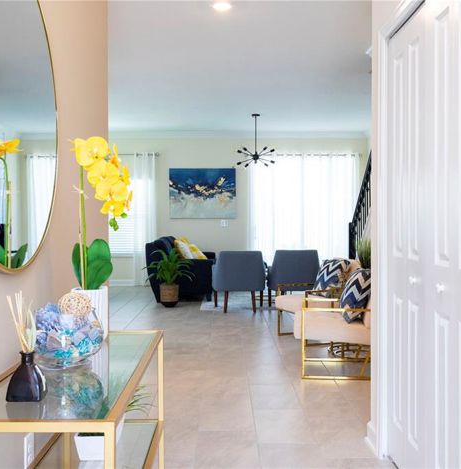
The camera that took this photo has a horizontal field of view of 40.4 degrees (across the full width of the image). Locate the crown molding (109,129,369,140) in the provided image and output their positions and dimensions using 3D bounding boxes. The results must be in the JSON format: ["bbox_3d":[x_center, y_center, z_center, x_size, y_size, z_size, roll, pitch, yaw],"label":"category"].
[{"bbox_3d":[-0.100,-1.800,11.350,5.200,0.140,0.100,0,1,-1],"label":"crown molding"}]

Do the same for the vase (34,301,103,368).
[{"bbox_3d":[-0.458,0.284,1.760,0.205,0.175,0.205,0,1,0],"label":"vase"}]

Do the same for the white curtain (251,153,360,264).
[{"bbox_3d":[1.310,-0.380,11.280,1.990,2.200,0.120,0,1,0],"label":"white curtain"}]

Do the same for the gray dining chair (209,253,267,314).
[{"bbox_3d":[0.119,0.596,8.270,0.710,0.790,0.720,0,1,-1],"label":"gray dining chair"}]

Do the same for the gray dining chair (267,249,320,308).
[{"bbox_3d":[0.845,0.590,8.200,0.710,0.800,0.680,0,1,-1],"label":"gray dining chair"}]

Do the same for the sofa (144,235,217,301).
[{"bbox_3d":[-0.740,0.507,10.000,0.950,0.900,2.000,0,1,-1],"label":"sofa"}]

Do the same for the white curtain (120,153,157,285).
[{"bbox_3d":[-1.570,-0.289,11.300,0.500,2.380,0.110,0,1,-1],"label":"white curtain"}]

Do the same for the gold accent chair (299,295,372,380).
[{"bbox_3d":[0.852,0.661,4.870,0.720,0.790,0.640,0,1,8],"label":"gold accent chair"}]

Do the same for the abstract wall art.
[{"bbox_3d":[-0.502,-0.733,11.300,1.210,0.915,0.040,0,1,0],"label":"abstract wall art"}]

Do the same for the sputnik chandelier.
[{"bbox_3d":[0.393,-1.440,9.650,0.610,0.810,0.600,0,1,-1],"label":"sputnik chandelier"}]

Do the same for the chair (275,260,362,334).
[{"bbox_3d":[0.885,0.637,6.160,0.720,0.790,0.640,0,1,-17],"label":"chair"}]

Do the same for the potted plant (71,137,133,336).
[{"bbox_3d":[-0.436,0.008,2.110,0.210,0.675,0.180,0,1,-1],"label":"potted plant"}]

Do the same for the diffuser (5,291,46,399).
[{"bbox_3d":[-0.452,0.243,1.375,0.082,0.235,0.080,0,1,-1],"label":"diffuser"}]

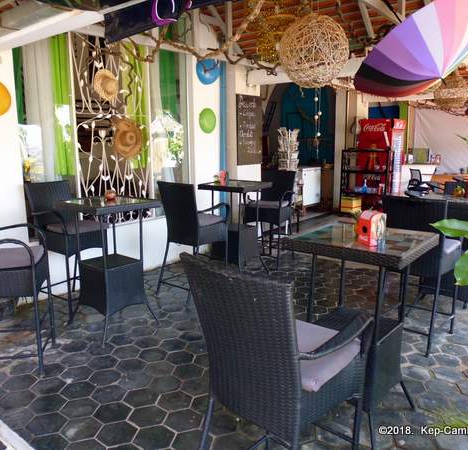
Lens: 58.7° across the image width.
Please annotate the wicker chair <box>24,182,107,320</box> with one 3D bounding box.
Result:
[{"bbox_3d":[-1.499,0.202,3.820,0.575,1.143,0.490,8,13,32],"label":"wicker chair"}]

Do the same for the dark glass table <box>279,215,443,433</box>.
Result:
[{"bbox_3d":[0.664,0.570,2.276,0.600,1.050,0.600,10,15,39],"label":"dark glass table"}]

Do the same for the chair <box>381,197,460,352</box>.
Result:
[{"bbox_3d":[1.417,0.335,3.241,0.540,1.140,0.560,9,15,37],"label":"chair"}]

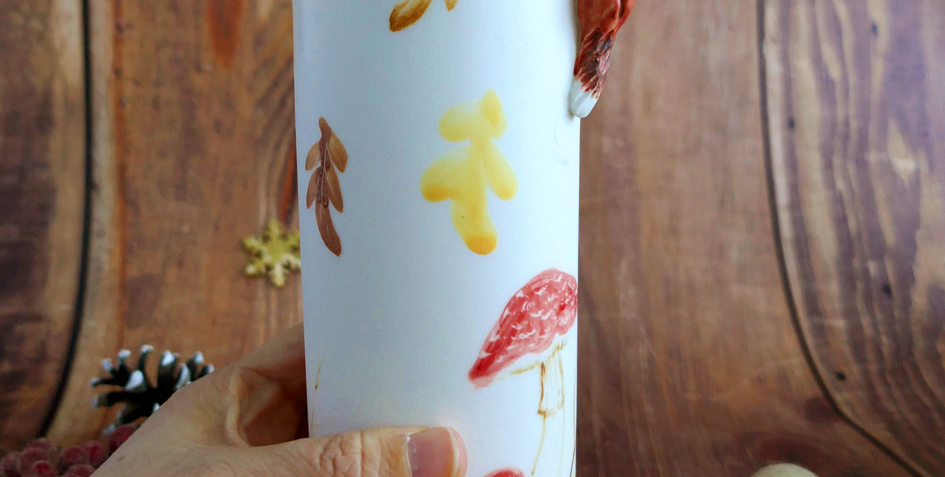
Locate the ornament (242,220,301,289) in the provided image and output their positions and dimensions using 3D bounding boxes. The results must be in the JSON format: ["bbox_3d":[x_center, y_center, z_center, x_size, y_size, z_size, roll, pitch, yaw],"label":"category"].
[{"bbox_3d":[-0.077,0.006,0.392,0.030,0.030,0.004,1,-21,-3],"label":"ornament"}]

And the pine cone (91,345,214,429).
[{"bbox_3d":[-0.112,0.057,0.349,0.044,0.038,0.042,0,13,0],"label":"pine cone"}]

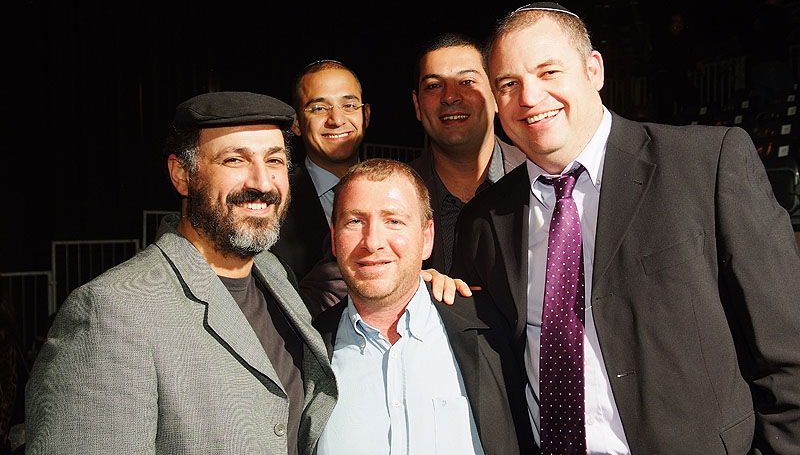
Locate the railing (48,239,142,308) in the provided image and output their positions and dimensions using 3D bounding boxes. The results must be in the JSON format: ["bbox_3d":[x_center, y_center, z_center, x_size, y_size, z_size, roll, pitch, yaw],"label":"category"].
[{"bbox_3d":[-2.817,0.645,8.063,0.820,1.030,0.050,-1,2,-38],"label":"railing"}]

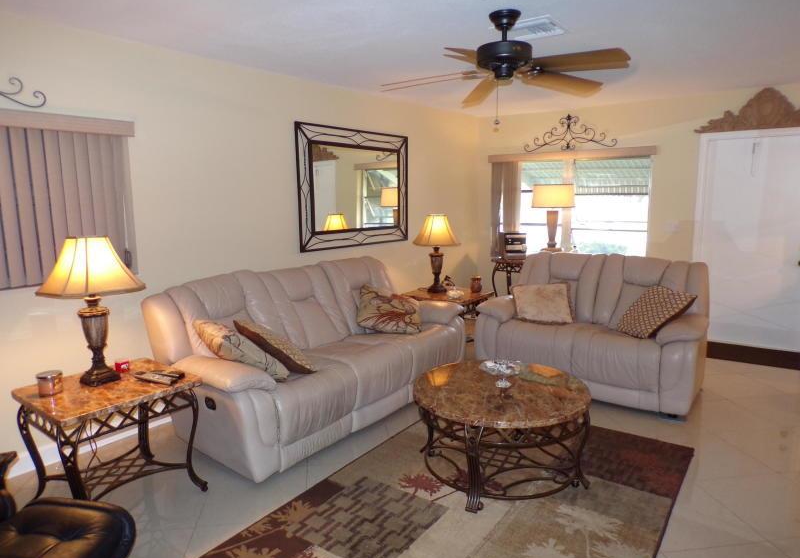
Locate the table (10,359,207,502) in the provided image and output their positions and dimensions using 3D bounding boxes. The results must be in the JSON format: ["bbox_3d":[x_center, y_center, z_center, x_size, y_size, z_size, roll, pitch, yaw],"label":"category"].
[{"bbox_3d":[-1.447,0.818,2.821,0.620,0.580,0.670,6,11,39],"label":"table"}]

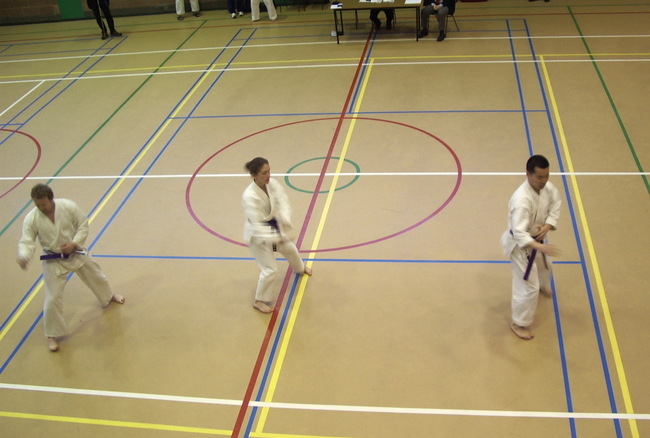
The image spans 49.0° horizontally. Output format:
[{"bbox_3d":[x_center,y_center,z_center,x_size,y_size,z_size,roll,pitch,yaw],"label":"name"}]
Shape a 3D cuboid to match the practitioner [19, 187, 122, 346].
[{"bbox_3d":[-2.605,0.386,7.055,0.920,1.730,0.600,-18,34,-17],"label":"practitioner"}]

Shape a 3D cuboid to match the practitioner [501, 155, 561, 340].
[{"bbox_3d":[1.955,0.219,6.510,0.670,1.710,0.620,-22,35,-23],"label":"practitioner"}]

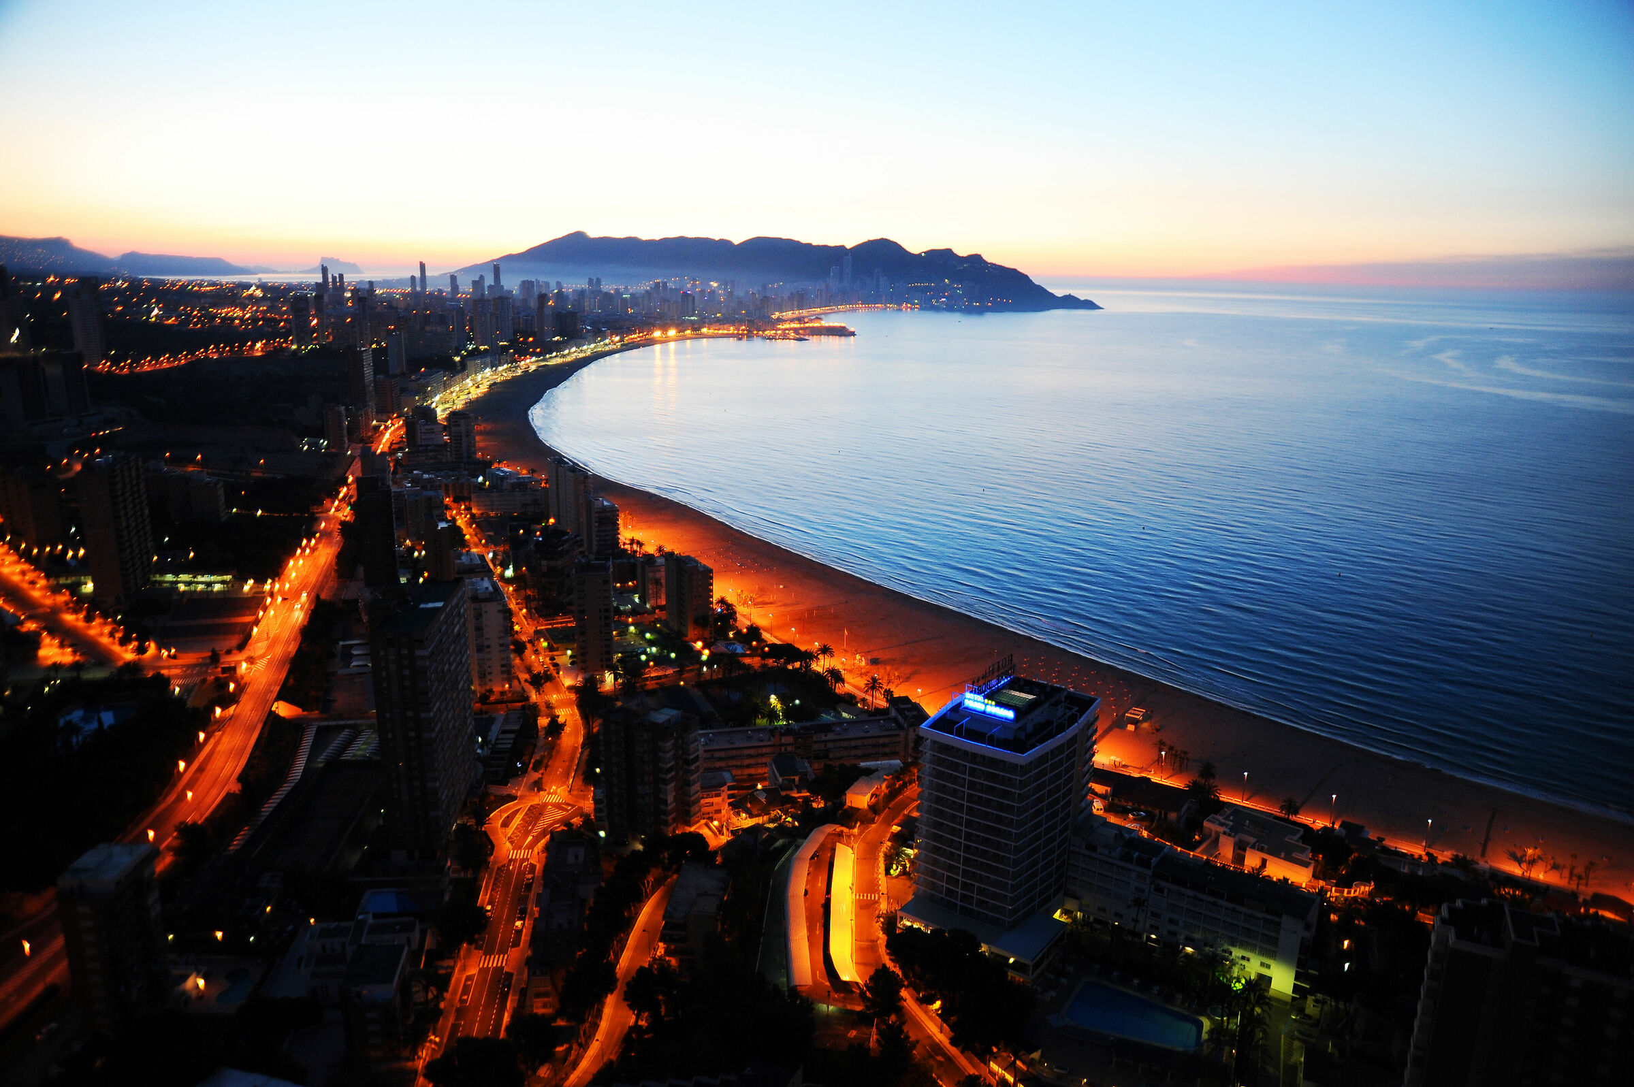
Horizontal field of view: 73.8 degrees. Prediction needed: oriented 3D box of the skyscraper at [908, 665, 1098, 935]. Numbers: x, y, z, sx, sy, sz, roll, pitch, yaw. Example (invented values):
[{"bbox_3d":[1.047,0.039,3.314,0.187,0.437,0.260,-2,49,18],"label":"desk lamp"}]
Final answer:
[{"bbox_3d":[47.060,59.730,263.870,24.100,46.500,42.100,11,18,36],"label":"skyscraper"}]

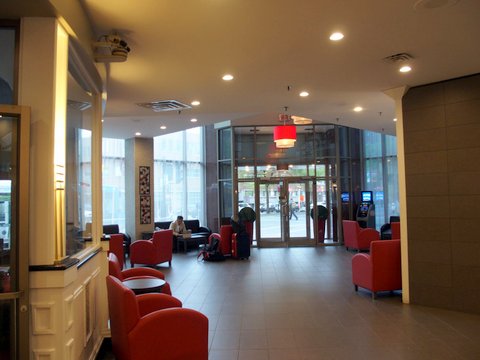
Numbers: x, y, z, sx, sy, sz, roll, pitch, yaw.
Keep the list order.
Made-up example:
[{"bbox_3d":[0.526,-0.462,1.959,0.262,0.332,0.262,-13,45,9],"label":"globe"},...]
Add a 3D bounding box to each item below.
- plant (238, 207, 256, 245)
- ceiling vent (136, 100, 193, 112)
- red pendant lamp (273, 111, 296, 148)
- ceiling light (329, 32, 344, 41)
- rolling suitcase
[{"bbox_3d":[0.249,1.594,13.565,0.600,1.350,0.600,-1,-3,2],"label":"plant"},{"bbox_3d":[-1.256,-1.228,6.460,0.640,0.050,0.600,-2,-4,21],"label":"ceiling vent"},{"bbox_3d":[1.198,-1.291,10.266,0.590,0.943,0.590,-1,-3,0],"label":"red pendant lamp"},{"bbox_3d":[0.961,-1.433,3.857,0.160,0.050,0.160,-1,-3,2],"label":"ceiling light"},{"bbox_3d":[0.041,1.677,10.032,0.370,0.670,0.250,0,-3,-30],"label":"rolling suitcase"}]

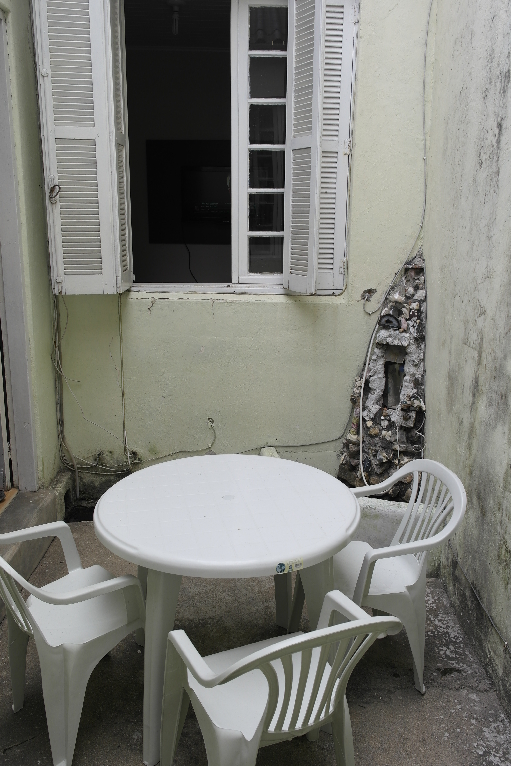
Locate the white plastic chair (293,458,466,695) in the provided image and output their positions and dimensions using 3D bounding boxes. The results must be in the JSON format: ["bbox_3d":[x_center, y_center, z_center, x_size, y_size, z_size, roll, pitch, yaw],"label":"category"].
[{"bbox_3d":[0.446,0.711,2.390,0.530,0.800,0.540,-2,14,-9],"label":"white plastic chair"}]

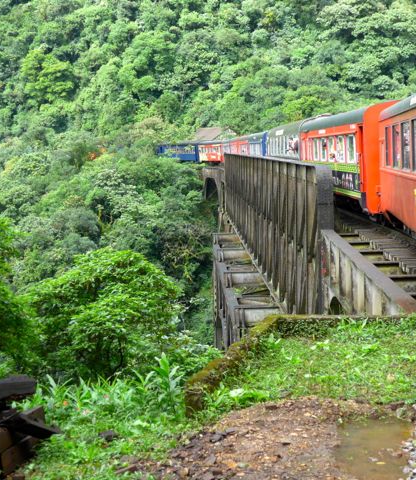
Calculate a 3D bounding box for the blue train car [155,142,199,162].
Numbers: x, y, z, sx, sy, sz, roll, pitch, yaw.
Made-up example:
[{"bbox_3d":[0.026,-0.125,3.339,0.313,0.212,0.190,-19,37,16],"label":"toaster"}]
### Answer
[{"bbox_3d":[-3.200,-11.900,128.000,2.800,3.500,15.000,-3,6,-23],"label":"blue train car"}]

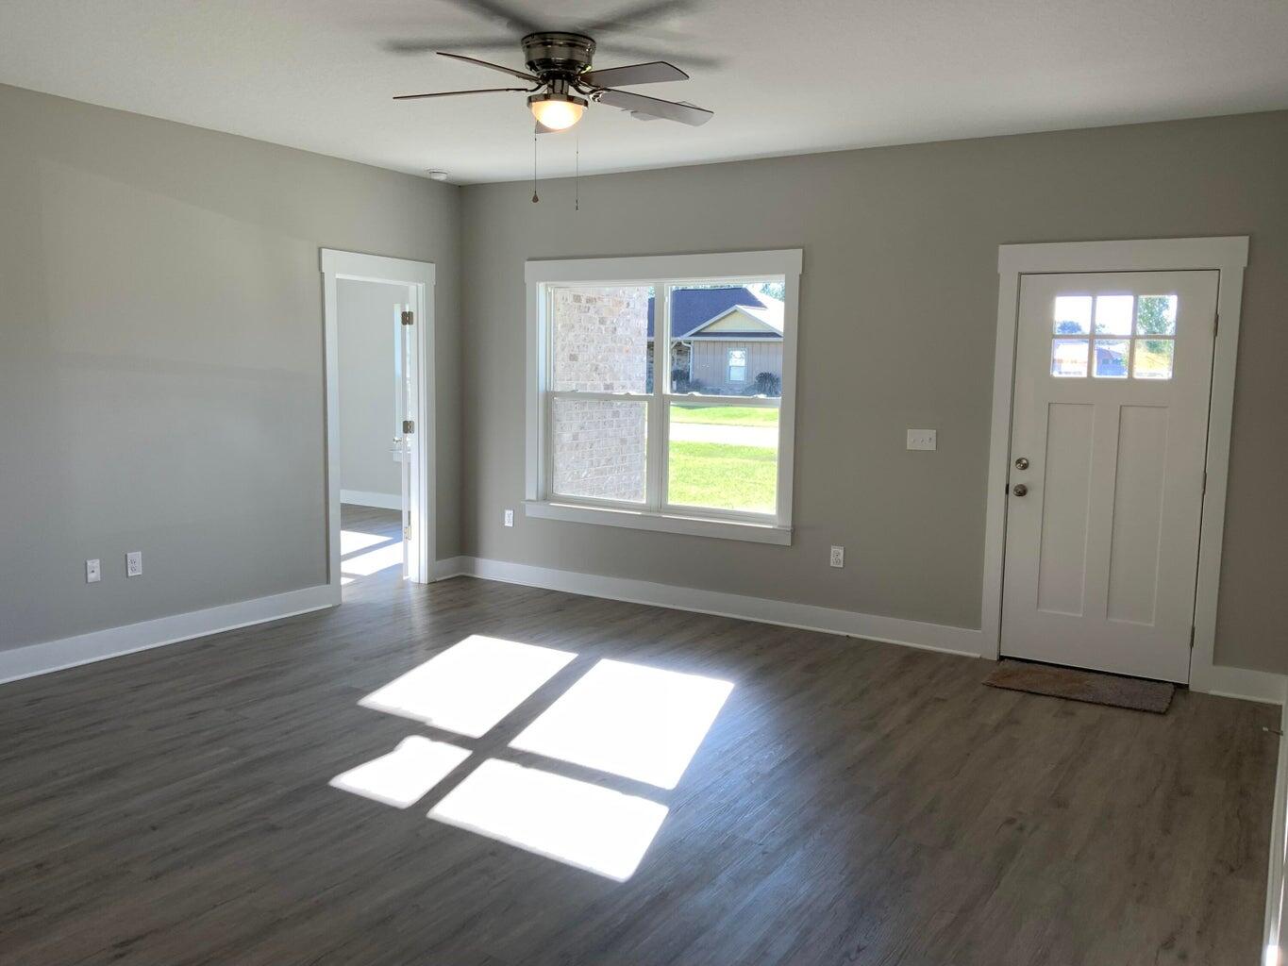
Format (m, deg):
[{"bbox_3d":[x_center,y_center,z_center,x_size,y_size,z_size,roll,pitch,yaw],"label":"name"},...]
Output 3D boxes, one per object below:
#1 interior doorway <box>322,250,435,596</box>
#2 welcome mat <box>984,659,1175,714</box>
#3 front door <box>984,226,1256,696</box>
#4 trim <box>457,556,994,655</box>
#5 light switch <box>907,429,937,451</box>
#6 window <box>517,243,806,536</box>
[{"bbox_3d":[-1.711,-0.362,7.096,0.050,2.215,0.996,5,7,32],"label":"interior doorway"},{"bbox_3d":[2.159,1.002,5.360,0.835,0.015,0.480,5,7,32],"label":"welcome mat"},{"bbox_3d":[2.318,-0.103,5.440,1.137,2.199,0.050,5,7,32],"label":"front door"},{"bbox_3d":[0.252,0.740,6.845,3.740,0.146,0.035,5,7,32],"label":"trim"},{"bbox_3d":[1.534,-0.235,5.940,0.161,0.113,0.020,5,7,32],"label":"light switch"},{"bbox_3d":[0.036,-0.558,6.853,2.048,1.730,0.070,5,7,32],"label":"window"}]

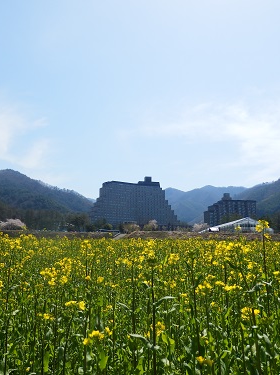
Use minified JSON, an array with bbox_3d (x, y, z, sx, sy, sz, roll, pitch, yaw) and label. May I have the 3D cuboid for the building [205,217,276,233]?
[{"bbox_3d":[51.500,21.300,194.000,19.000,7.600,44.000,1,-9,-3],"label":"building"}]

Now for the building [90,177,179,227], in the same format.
[{"bbox_3d":[-4.500,20.200,430.000,108.000,61.000,24.000,5,-10,-28],"label":"building"}]

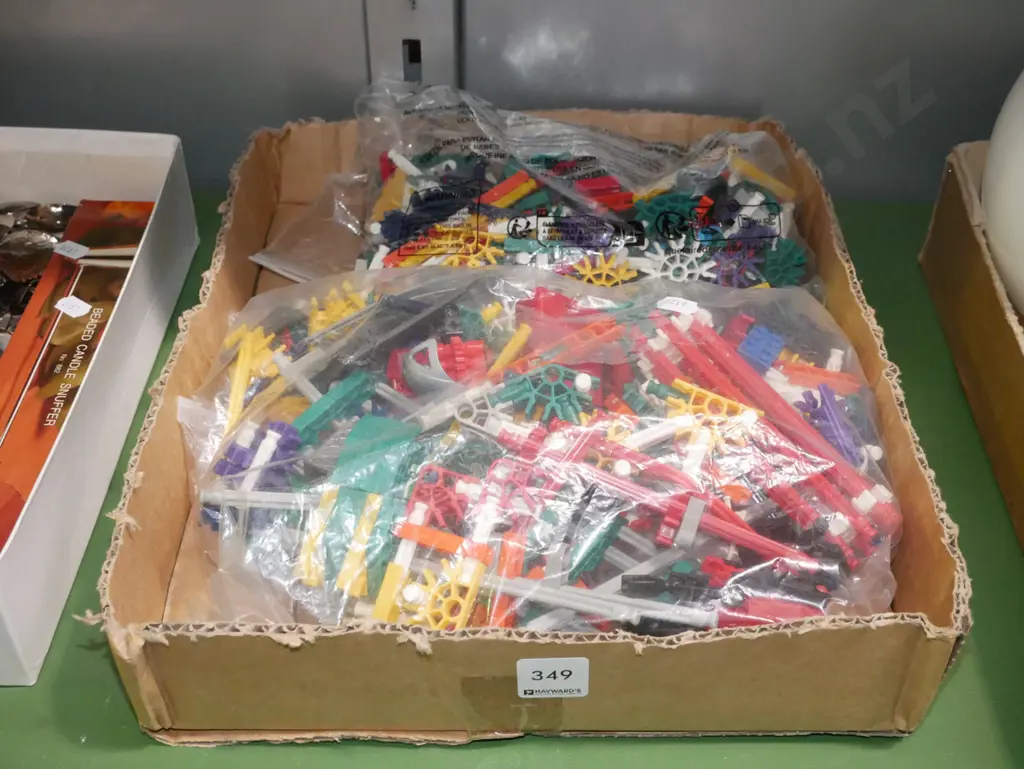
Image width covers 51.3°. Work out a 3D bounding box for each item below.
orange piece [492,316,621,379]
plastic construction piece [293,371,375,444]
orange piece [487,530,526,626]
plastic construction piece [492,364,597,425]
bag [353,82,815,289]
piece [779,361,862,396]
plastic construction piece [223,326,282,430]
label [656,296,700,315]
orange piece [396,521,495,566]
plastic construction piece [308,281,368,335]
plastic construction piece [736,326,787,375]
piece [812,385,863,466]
[{"bbox_3d":[0.021,-0.013,0.451,0.061,0.010,0.012,-22,48,-26],"label":"orange piece"},{"bbox_3d":[-0.069,0.009,0.414,0.036,0.020,0.008,-36,68,-8],"label":"plastic construction piece"},{"bbox_3d":[-0.002,0.074,0.397,0.010,0.009,0.039,6,68,6],"label":"orange piece"},{"bbox_3d":[0.013,0.004,0.412,0.039,0.008,0.024,1,65,-3],"label":"plastic construction piece"},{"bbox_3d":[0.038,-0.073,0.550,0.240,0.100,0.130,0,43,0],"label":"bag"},{"bbox_3d":[0.130,-0.002,0.450,0.034,0.008,0.009,20,46,20],"label":"piece"},{"bbox_3d":[-0.104,-0.002,0.425,0.020,0.013,0.038,6,61,10],"label":"plastic construction piece"},{"bbox_3d":[0.074,-0.035,0.475,0.020,0.001,0.011,13,45,13],"label":"label"},{"bbox_3d":[-0.026,0.062,0.407,0.038,0.007,0.008,15,45,8],"label":"orange piece"},{"bbox_3d":[-0.080,-0.035,0.488,0.029,0.018,0.017,-23,48,-23],"label":"plastic construction piece"},{"bbox_3d":[0.109,-0.014,0.466,0.016,0.011,0.016,28,59,15],"label":"plastic construction piece"},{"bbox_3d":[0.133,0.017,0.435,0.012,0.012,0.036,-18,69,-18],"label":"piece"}]

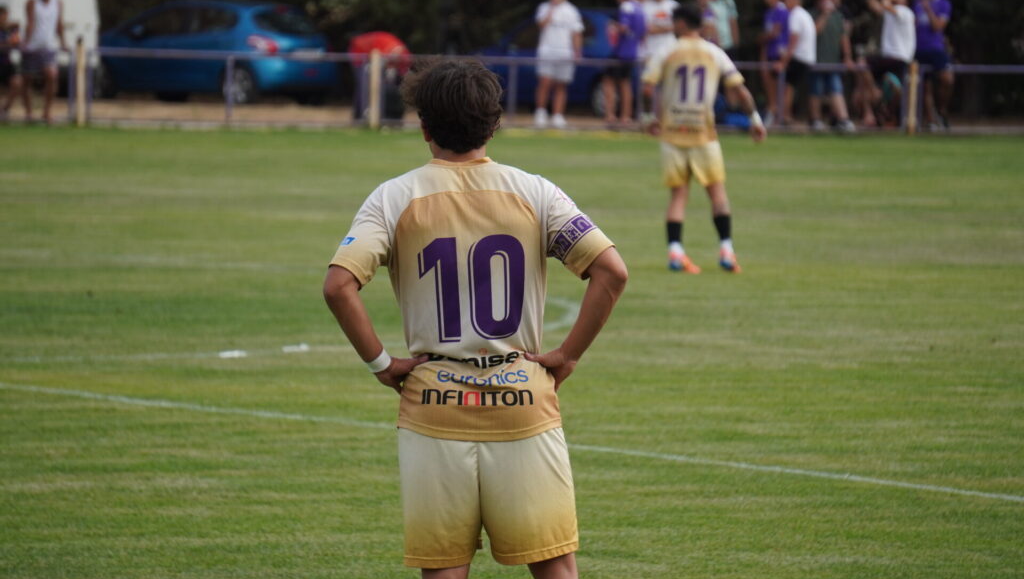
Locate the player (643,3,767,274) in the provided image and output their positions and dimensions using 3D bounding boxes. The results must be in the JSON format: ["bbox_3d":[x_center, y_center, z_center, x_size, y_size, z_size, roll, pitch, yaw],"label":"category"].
[{"bbox_3d":[1.266,-0.994,54.300,0.780,1.765,0.450,1,2,15],"label":"player"}]

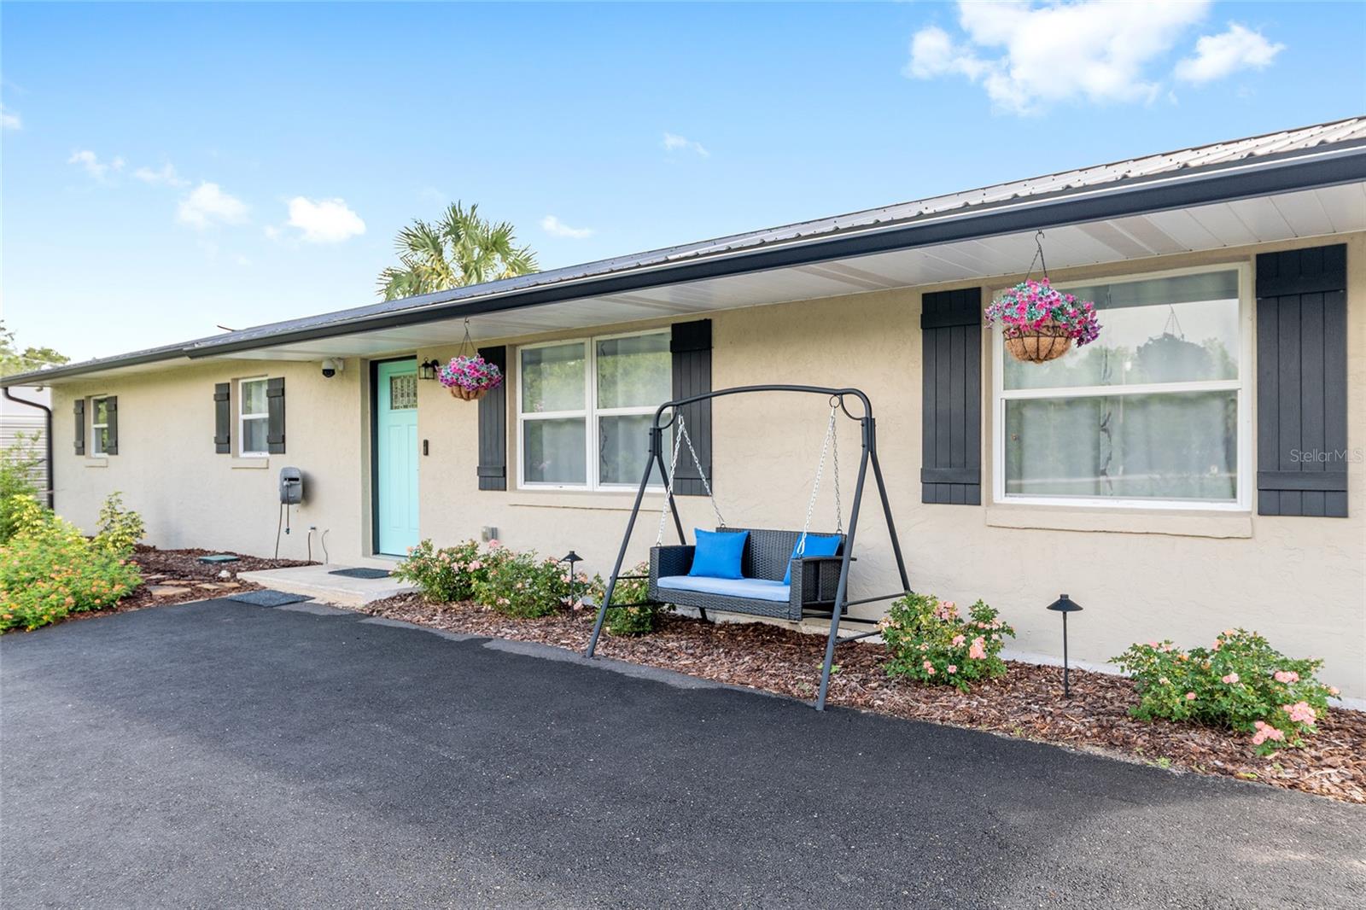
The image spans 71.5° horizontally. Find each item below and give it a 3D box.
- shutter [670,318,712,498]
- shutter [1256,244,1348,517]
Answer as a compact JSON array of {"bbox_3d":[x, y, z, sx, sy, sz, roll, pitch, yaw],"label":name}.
[{"bbox_3d":[0.066,-0.349,7.177,0.388,1.311,0.040,0,0,40],"label":"shutter"},{"bbox_3d":[3.015,-0.351,4.626,0.376,1.303,0.045,0,0,40],"label":"shutter"}]

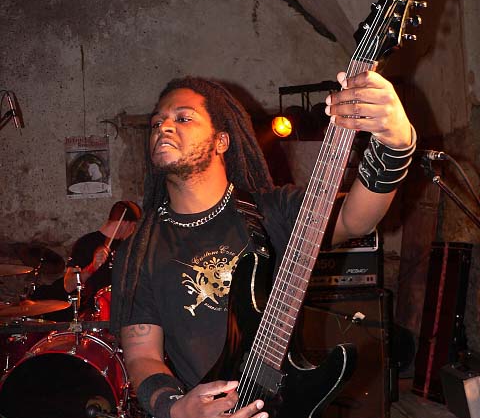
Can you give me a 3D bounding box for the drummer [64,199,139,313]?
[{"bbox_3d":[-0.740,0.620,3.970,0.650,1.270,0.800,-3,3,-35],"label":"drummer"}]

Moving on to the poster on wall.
[{"bbox_3d":[-1.024,-0.277,4.500,0.300,0.420,0.010,-2,2,-6],"label":"poster on wall"}]

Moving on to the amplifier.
[{"bbox_3d":[0.450,0.268,3.800,0.670,0.320,0.290,-2,2,-7],"label":"amplifier"}]

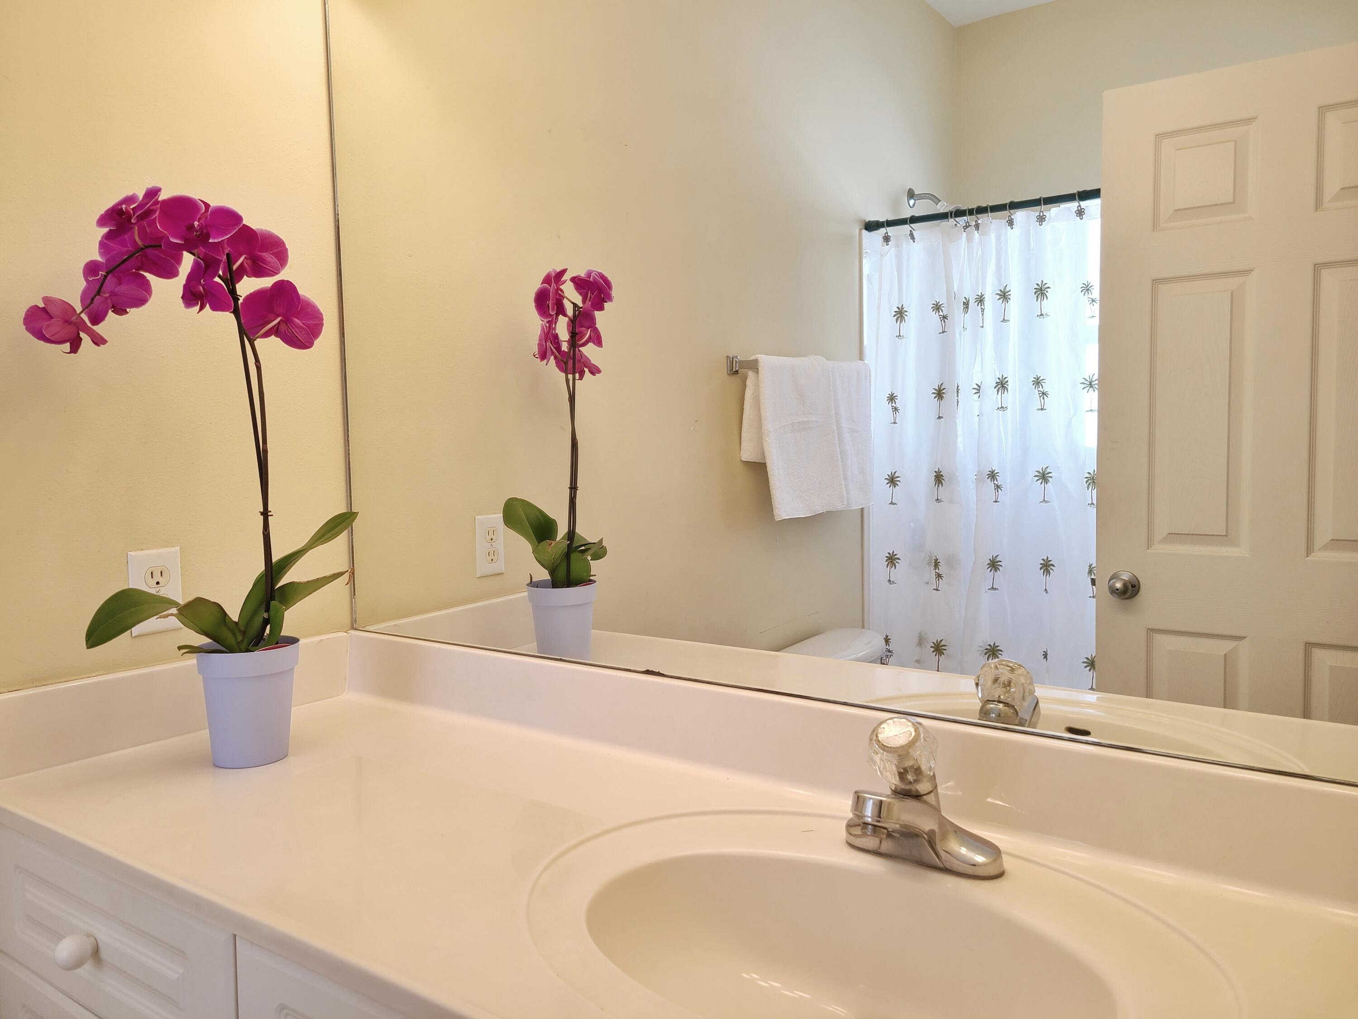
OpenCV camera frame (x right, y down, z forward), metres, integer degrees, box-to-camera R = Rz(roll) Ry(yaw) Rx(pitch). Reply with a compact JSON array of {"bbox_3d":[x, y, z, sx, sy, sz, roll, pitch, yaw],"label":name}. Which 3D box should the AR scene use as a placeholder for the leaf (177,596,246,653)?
[{"bbox_3d":[-0.568,0.143,1.243,0.050,0.077,0.088,2,5,35],"label":"leaf"}]

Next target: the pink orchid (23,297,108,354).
[{"bbox_3d":[-0.716,-0.215,1.190,0.046,0.064,0.088,1,5,25],"label":"pink orchid"}]

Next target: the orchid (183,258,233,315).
[{"bbox_3d":[-0.556,-0.268,1.205,0.066,0.074,0.038,2,5,30],"label":"orchid"}]

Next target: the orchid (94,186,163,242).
[{"bbox_3d":[-0.626,-0.335,1.160,0.073,0.064,0.048,0,4,9],"label":"orchid"}]

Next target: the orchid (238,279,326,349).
[{"bbox_3d":[-0.504,-0.247,1.293,0.100,0.086,0.040,-2,5,-16],"label":"orchid"}]

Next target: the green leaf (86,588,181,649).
[{"bbox_3d":[-0.651,0.128,1.228,0.050,0.065,0.122,2,5,35],"label":"green leaf"}]

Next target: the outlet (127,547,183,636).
[{"bbox_3d":[-0.715,0.112,1.392,0.007,0.114,0.070,2,5,37],"label":"outlet"}]

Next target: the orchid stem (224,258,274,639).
[{"bbox_3d":[-0.531,-0.067,1.263,0.033,0.478,0.042,2,5,35],"label":"orchid stem"}]

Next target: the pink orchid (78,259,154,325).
[{"bbox_3d":[-0.680,-0.263,1.232,0.084,0.078,0.042,-2,5,-16],"label":"pink orchid"}]

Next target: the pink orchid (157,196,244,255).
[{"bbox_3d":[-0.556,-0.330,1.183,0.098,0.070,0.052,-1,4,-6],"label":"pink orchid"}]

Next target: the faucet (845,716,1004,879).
[{"bbox_3d":[0.210,0.270,0.954,0.155,0.149,0.153,2,5,35],"label":"faucet"}]

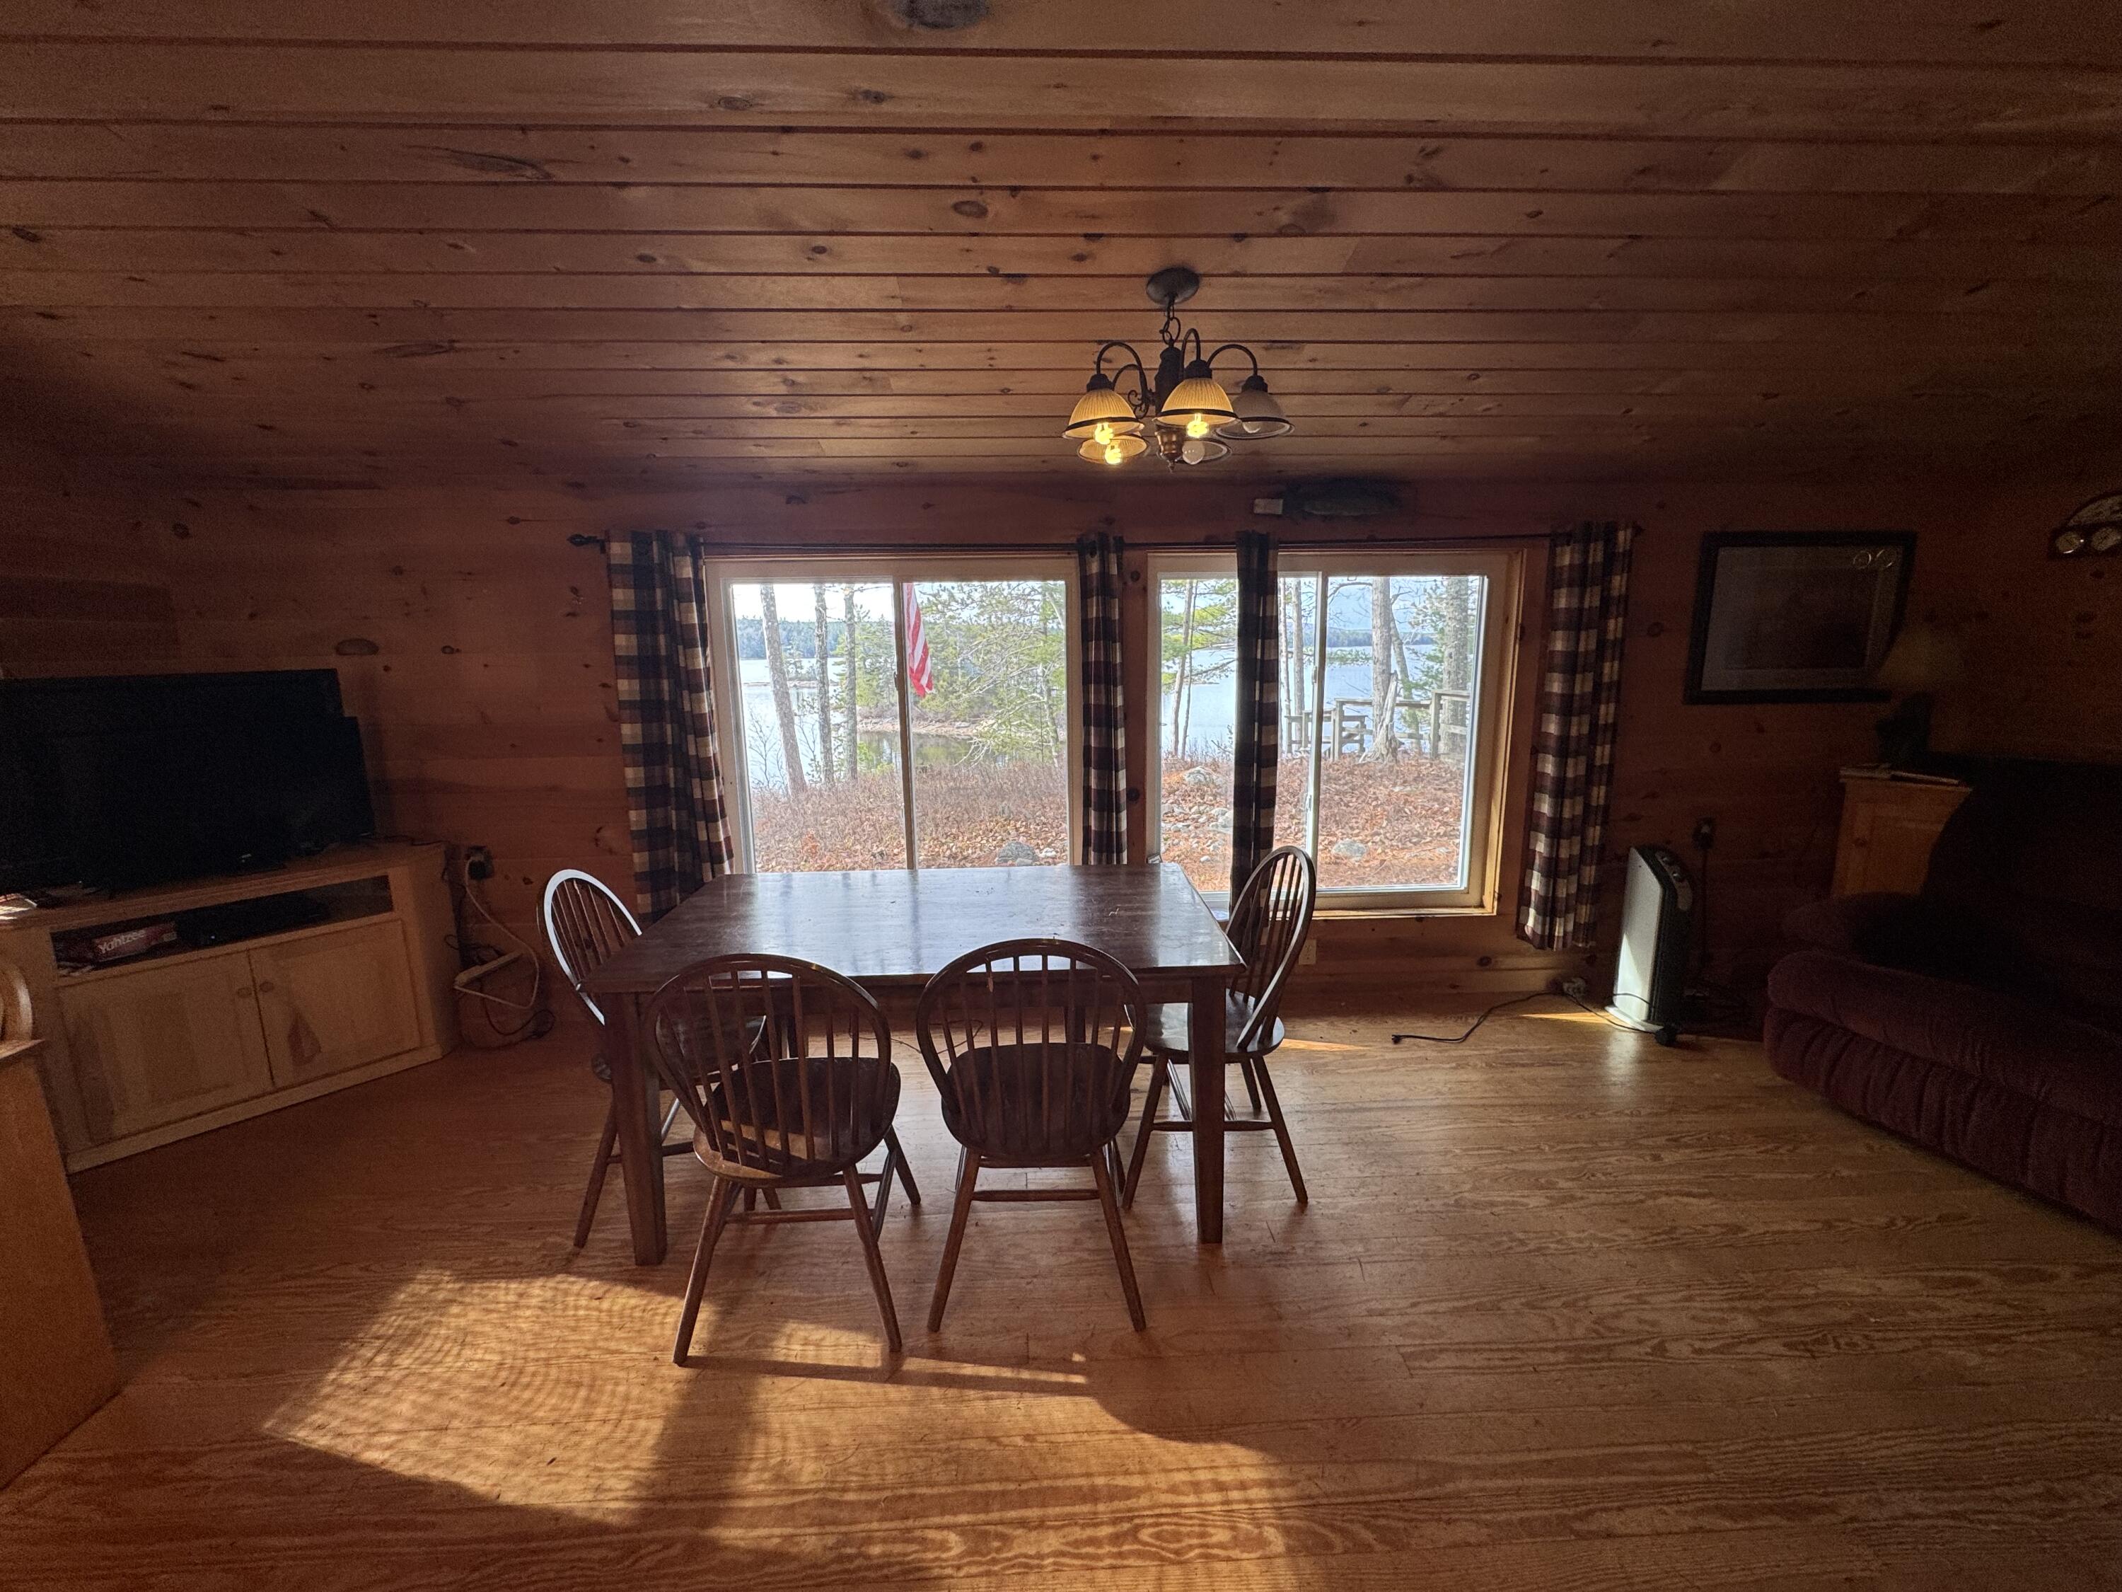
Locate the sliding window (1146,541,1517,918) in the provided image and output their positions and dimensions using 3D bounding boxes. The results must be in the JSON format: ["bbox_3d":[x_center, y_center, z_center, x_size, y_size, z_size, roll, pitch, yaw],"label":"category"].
[{"bbox_3d":[1.041,-0.213,3.381,1.410,1.430,0.100,-1,10,-1],"label":"sliding window"}]

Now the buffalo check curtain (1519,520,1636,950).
[{"bbox_3d":[1.954,-0.193,3.274,0.310,1.620,0.110,-1,10,-1],"label":"buffalo check curtain"}]

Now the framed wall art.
[{"bbox_3d":[2.950,-0.708,3.443,0.872,0.666,0.032,-1,10,-2],"label":"framed wall art"}]

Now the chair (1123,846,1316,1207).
[{"bbox_3d":[0.416,0.623,2.526,0.540,0.950,0.490,-1,10,-2],"label":"chair"}]

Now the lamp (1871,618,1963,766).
[{"bbox_3d":[3.314,-0.385,3.312,0.251,0.556,0.251,-1,10,-2],"label":"lamp"}]

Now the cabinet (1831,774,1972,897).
[{"bbox_3d":[3.206,0.438,3.261,0.500,0.980,0.360,7,13,38],"label":"cabinet"}]

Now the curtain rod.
[{"bbox_3d":[0.154,-0.922,3.102,3.820,0.050,0.080,-1,10,-1],"label":"curtain rod"}]

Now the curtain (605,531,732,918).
[{"bbox_3d":[-1.501,-0.136,3.338,0.392,1.719,0.106,-1,10,-2],"label":"curtain"}]

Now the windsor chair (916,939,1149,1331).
[{"bbox_3d":[-0.057,0.705,2.104,0.490,0.950,0.550,-1,10,1],"label":"windsor chair"}]

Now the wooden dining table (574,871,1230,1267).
[{"bbox_3d":[-0.348,0.705,2.548,1.548,0.746,0.979,-1,10,-2],"label":"wooden dining table"}]

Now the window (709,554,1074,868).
[{"bbox_3d":[-0.613,-0.186,3.465,1.483,1.495,0.111,-1,10,-2],"label":"window"}]

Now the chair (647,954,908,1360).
[{"bbox_3d":[-0.619,0.724,2.041,0.490,0.950,0.550,-2,10,-4],"label":"chair"}]

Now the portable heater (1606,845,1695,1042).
[{"bbox_3d":[2.263,0.560,3.281,0.141,0.699,0.286,-1,10,-2],"label":"portable heater"}]

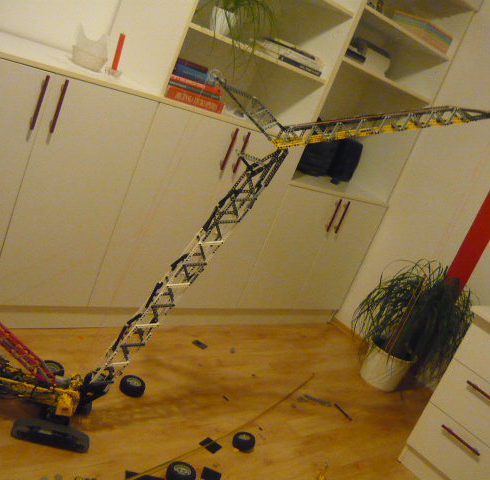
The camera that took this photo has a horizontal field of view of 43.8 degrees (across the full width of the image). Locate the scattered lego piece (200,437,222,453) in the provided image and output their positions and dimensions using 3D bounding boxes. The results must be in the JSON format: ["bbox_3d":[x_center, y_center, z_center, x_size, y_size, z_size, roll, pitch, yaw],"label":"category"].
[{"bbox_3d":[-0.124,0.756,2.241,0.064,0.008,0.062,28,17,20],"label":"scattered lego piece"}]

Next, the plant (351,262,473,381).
[{"bbox_3d":[0.854,0.419,3.144,0.520,0.530,0.520,7,23,-43],"label":"plant"}]

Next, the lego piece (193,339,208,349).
[{"bbox_3d":[-0.214,0.503,2.922,0.062,0.010,0.048,28,17,20],"label":"lego piece"}]

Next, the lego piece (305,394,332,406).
[{"bbox_3d":[0.345,0.751,2.857,0.130,0.012,0.016,21,16,-4],"label":"lego piece"}]

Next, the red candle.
[{"bbox_3d":[-0.508,-0.762,2.484,0.020,0.148,0.020,7,23,-43],"label":"red candle"}]

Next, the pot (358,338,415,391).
[{"bbox_3d":[0.759,0.670,3.291,0.264,0.213,0.264,7,23,-43],"label":"pot"}]

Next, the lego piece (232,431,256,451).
[{"bbox_3d":[-0.001,0.766,2.314,0.081,0.038,0.081,7,23,-43],"label":"lego piece"}]

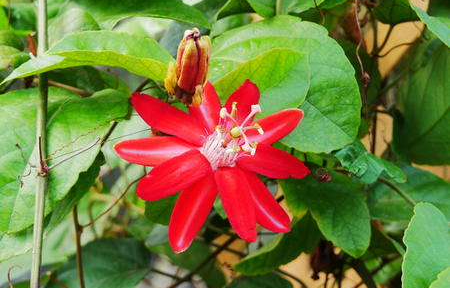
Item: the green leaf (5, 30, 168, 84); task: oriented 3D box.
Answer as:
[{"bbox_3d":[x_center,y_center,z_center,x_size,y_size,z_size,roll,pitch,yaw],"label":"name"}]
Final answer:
[{"bbox_3d":[-0.073,-0.047,0.545,0.090,0.030,0.040,1,7,0],"label":"green leaf"}]

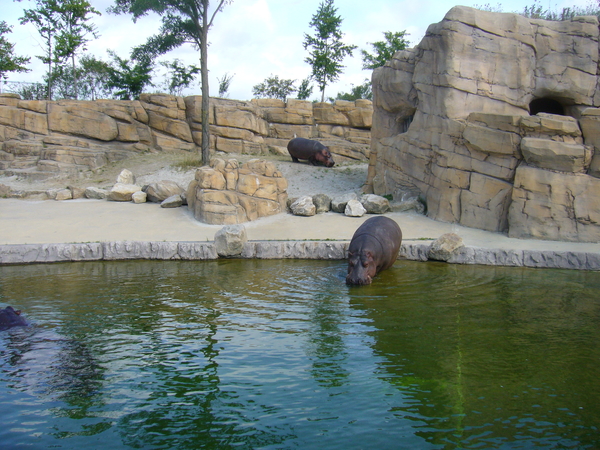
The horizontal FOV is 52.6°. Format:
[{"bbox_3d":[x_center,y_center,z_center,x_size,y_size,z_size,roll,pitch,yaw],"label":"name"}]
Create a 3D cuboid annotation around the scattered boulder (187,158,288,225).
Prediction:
[{"bbox_3d":[-2.022,-1.139,19.616,3.118,2.011,2.639,-1,8,-6],"label":"scattered boulder"}]

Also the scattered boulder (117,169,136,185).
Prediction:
[{"bbox_3d":[-7.504,-2.024,26.281,0.772,0.801,0.650,-2,9,-16],"label":"scattered boulder"}]

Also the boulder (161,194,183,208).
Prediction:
[{"bbox_3d":[-5.295,-0.968,25.000,0.870,0.500,0.620,-2,8,-12],"label":"boulder"}]

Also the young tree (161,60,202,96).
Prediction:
[{"bbox_3d":[-6.892,-8.509,35.140,2.216,2.205,2.137,-2,8,-11],"label":"young tree"}]

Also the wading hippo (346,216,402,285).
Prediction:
[{"bbox_3d":[2.005,0.742,15.800,1.200,1.450,2.900,3,8,18],"label":"wading hippo"}]

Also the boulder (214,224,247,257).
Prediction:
[{"bbox_3d":[-2.005,0.462,17.500,0.850,0.820,0.750,0,8,0],"label":"boulder"}]

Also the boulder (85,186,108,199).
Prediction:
[{"bbox_3d":[-8.920,-1.423,26.656,1.029,0.539,0.788,-3,9,-18],"label":"boulder"}]

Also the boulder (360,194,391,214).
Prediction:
[{"bbox_3d":[2.919,-0.787,23.300,1.050,0.700,0.800,0,8,0],"label":"boulder"}]

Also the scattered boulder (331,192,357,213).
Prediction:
[{"bbox_3d":[1.704,-0.833,23.500,0.950,0.660,0.800,0,8,0],"label":"scattered boulder"}]

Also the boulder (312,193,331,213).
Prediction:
[{"bbox_3d":[0.785,-0.773,21.633,0.643,0.703,0.599,0,8,2],"label":"boulder"}]

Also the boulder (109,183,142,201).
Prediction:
[{"bbox_3d":[-7.494,-1.420,26.015,1.350,0.719,1.229,-2,9,-16],"label":"boulder"}]

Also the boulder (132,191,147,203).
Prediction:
[{"bbox_3d":[-6.556,-1.137,24.804,0.574,0.508,0.556,-2,9,-15],"label":"boulder"}]

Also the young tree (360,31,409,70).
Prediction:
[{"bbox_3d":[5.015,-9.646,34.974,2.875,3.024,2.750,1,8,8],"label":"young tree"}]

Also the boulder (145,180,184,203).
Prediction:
[{"bbox_3d":[-5.684,-1.433,25.542,1.679,0.881,1.325,-2,8,-12],"label":"boulder"}]

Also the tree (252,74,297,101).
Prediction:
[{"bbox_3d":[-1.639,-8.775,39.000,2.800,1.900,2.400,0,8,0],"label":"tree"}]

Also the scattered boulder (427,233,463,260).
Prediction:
[{"bbox_3d":[3.809,0.552,15.690,0.871,0.698,0.729,0,8,0],"label":"scattered boulder"}]

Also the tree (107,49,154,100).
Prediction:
[{"bbox_3d":[-10.896,-9.482,39.000,3.000,3.400,2.700,-2,8,-15],"label":"tree"}]

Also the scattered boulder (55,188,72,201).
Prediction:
[{"bbox_3d":[-10.720,-1.382,27.500,0.750,0.500,0.600,-3,8,-20],"label":"scattered boulder"}]

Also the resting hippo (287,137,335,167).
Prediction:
[{"bbox_3d":[0.537,-3.730,31.000,2.550,1.350,1.000,6,10,38],"label":"resting hippo"}]

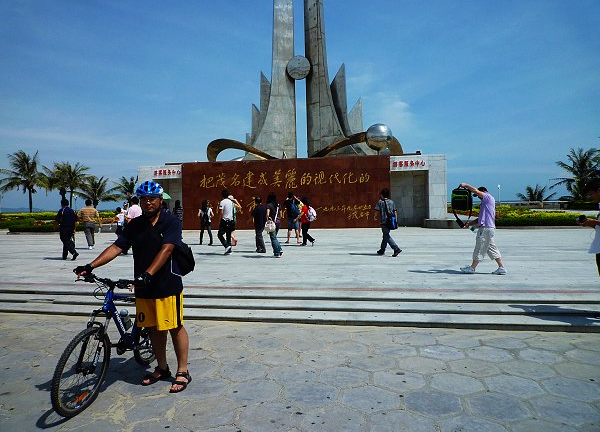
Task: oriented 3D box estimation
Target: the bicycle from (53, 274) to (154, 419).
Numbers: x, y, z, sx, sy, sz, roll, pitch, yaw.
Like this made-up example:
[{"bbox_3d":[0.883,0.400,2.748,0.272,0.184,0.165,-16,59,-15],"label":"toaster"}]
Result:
[{"bbox_3d":[-1.541,0.963,3.661,0.600,1.000,1.700,9,3,11],"label":"bicycle"}]

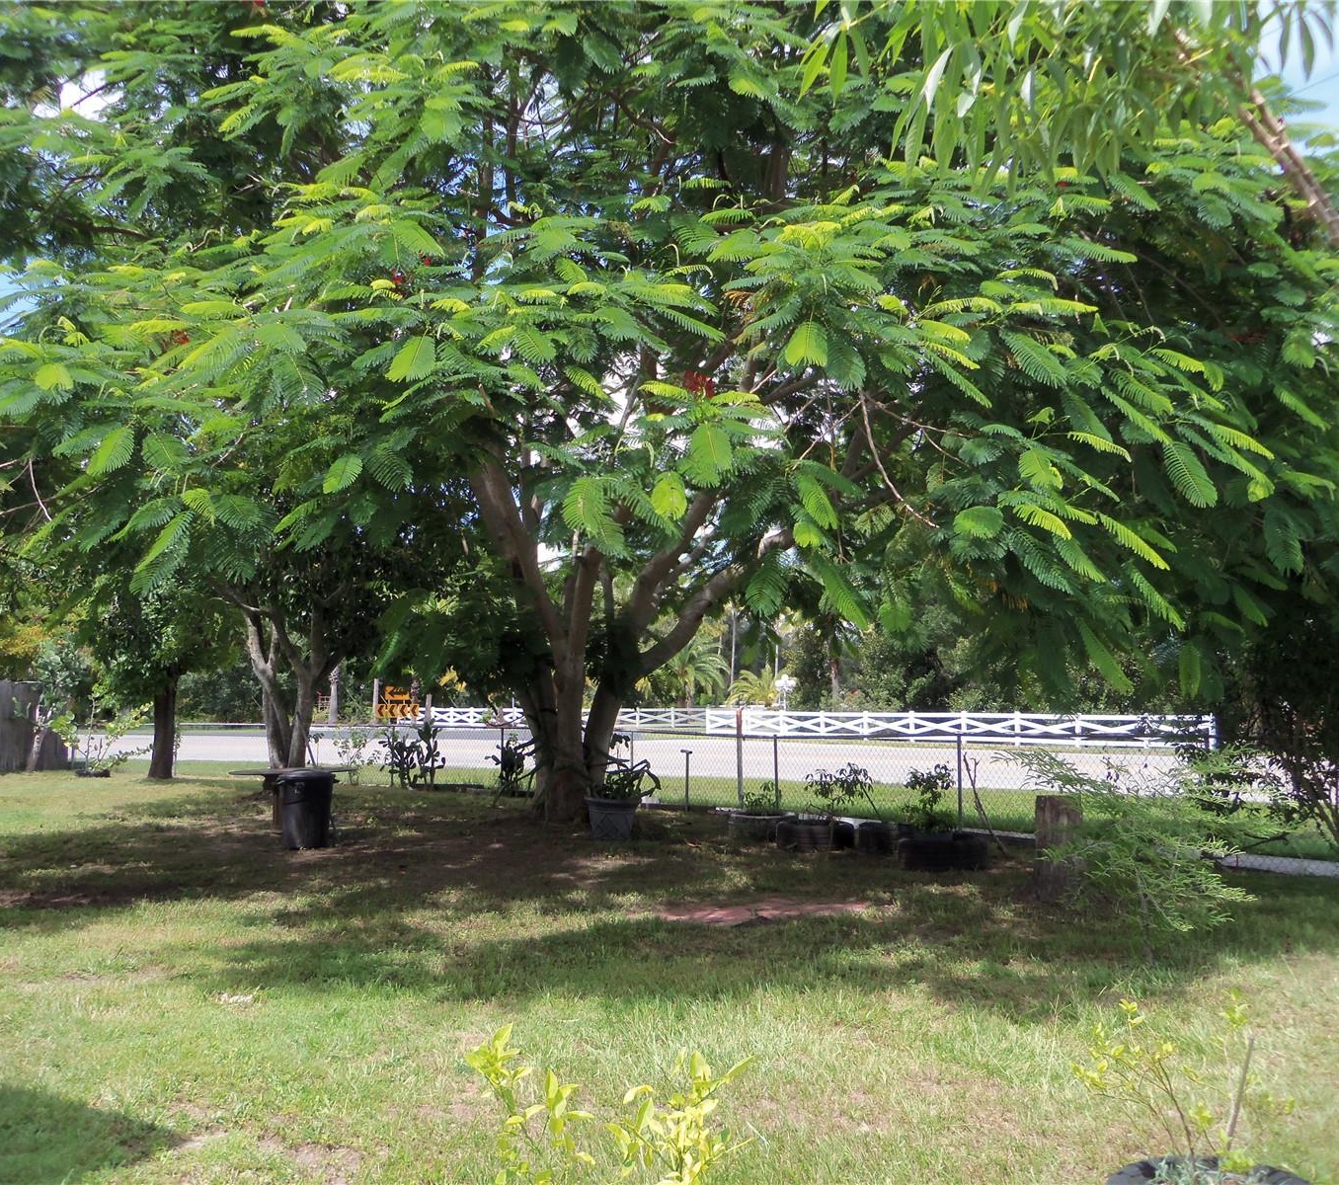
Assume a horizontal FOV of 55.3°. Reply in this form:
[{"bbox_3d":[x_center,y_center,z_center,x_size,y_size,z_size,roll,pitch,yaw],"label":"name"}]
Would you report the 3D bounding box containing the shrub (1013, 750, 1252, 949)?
[{"bbox_3d":[2.829,1.586,7.800,1.400,1.250,1.250,0,-5,0],"label":"shrub"}]

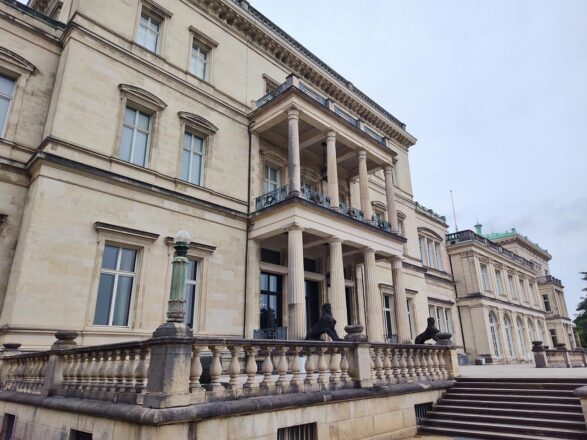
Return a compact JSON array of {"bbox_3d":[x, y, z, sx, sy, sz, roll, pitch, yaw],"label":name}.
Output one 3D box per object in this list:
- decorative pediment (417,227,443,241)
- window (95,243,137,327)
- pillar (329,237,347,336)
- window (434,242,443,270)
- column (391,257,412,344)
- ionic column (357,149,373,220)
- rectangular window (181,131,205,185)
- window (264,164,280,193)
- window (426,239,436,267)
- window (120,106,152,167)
[{"bbox_3d":[14.836,1.482,42.351,0.439,0.829,5.899,-20,-27,41],"label":"decorative pediment"},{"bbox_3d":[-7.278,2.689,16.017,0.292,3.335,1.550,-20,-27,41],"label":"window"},{"bbox_3d":[3.012,4.624,26.003,1.040,6.950,1.040,-1,-20,0],"label":"pillar"},{"bbox_3d":[17.523,4.416,47.263,0.200,3.329,1.448,-20,-27,41],"label":"window"},{"bbox_3d":[8.684,6.483,31.479,1.040,6.950,1.040,-20,-27,41],"label":"column"},{"bbox_3d":[4.743,-2.262,25.789,0.604,5.090,0.605,-20,-27,41],"label":"ionic column"},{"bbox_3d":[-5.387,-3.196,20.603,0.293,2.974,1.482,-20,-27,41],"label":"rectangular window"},{"bbox_3d":[-1.527,-2.592,30.306,0.230,3.650,1.750,-20,-27,41],"label":"window"},{"bbox_3d":[17.938,4.421,50.402,0.250,3.850,1.700,-20,-27,41],"label":"window"},{"bbox_3d":[-9.140,-4.993,22.920,0.230,3.710,1.700,-20,-27,41],"label":"window"}]

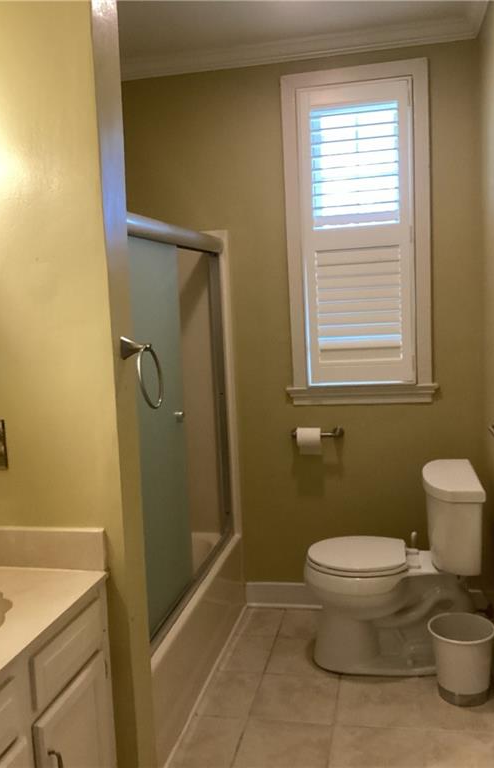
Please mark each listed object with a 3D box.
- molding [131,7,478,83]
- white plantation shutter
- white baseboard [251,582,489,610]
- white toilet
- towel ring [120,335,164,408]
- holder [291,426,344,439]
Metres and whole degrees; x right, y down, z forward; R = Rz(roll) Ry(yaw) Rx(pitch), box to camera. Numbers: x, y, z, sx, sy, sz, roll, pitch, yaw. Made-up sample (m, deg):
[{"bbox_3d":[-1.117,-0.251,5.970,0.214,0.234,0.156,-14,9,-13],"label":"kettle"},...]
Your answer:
[{"bbox_3d":[0.113,-1.458,3.030,1.748,0.061,0.066,-1,6,12],"label":"molding"},{"bbox_3d":[0.499,-0.656,3.073,0.500,1.321,0.046,-1,6,12],"label":"white plantation shutter"},{"bbox_3d":[0.541,1.011,3.248,1.110,0.116,0.024,-1,6,12],"label":"white baseboard"},{"bbox_3d":[0.563,0.733,2.731,0.678,0.776,0.498,-1,6,12],"label":"white toilet"},{"bbox_3d":[-0.256,-0.023,1.662,0.090,0.186,0.169,-1,6,12],"label":"towel ring"},{"bbox_3d":[0.328,0.225,3.172,0.236,0.054,0.082,-1,6,12],"label":"holder"}]

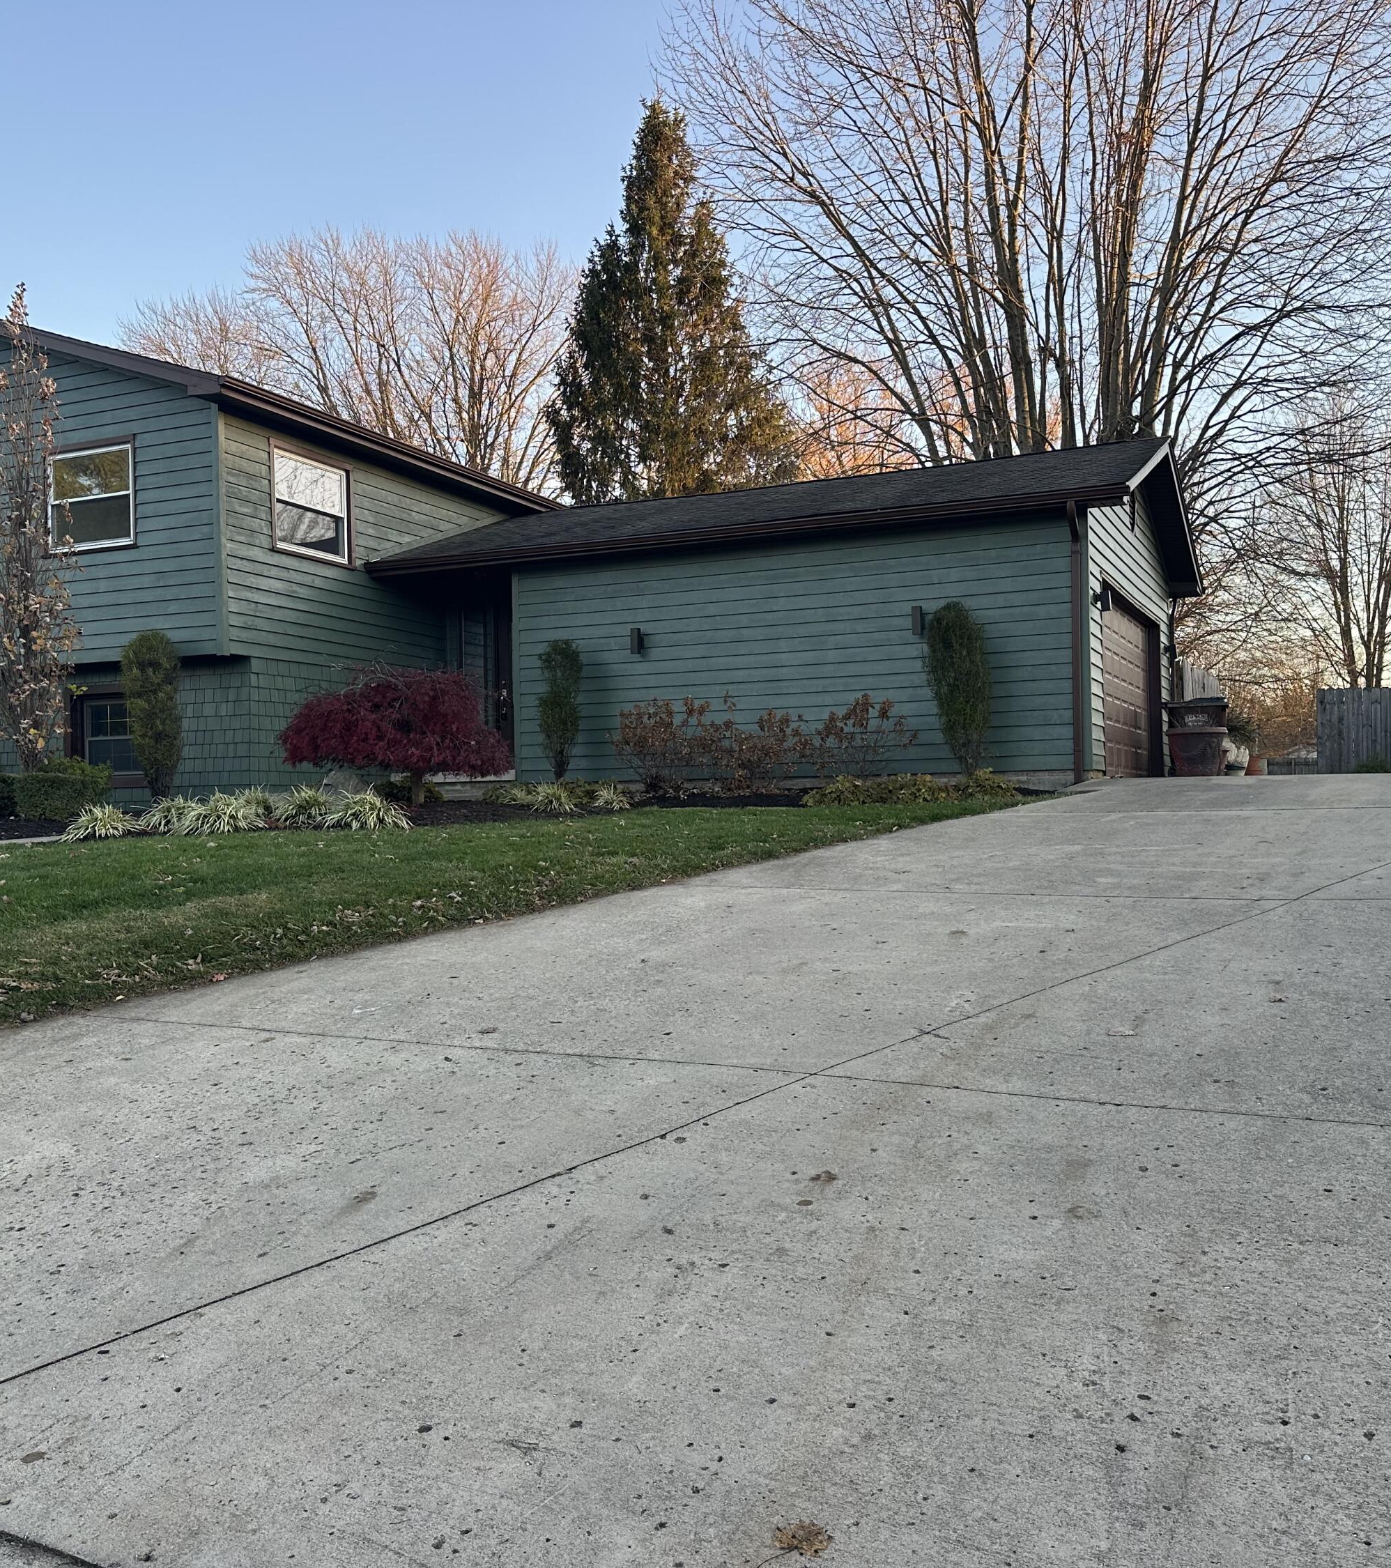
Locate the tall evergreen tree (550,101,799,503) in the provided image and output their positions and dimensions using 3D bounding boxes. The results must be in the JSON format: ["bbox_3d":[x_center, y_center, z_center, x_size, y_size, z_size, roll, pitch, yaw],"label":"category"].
[{"bbox_3d":[-0.437,-7.048,31.000,5.800,15.140,5.800,-1,-1,25],"label":"tall evergreen tree"}]

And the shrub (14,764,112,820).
[{"bbox_3d":[-6.391,0.074,14.600,0.900,0.550,0.650,-1,-1,25],"label":"shrub"}]

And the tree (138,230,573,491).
[{"bbox_3d":[-10.247,-7.652,43.000,13.000,17.560,12.000,-1,-1,25],"label":"tree"}]

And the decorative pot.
[{"bbox_3d":[6.999,-0.461,20.200,0.800,0.730,0.800,-1,-1,25],"label":"decorative pot"}]

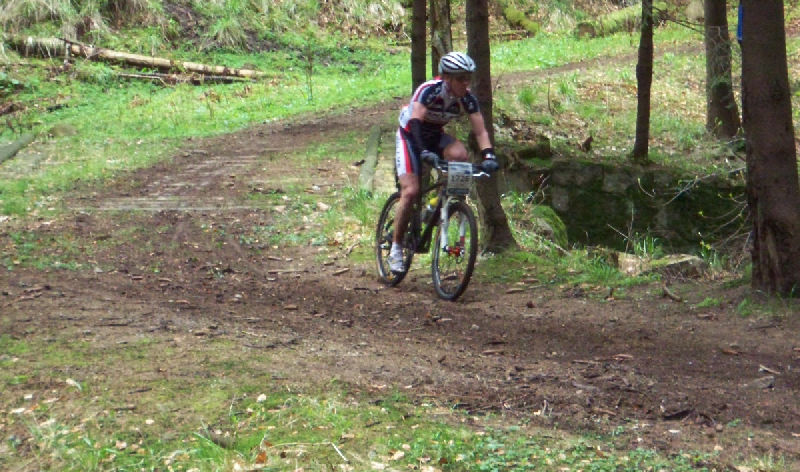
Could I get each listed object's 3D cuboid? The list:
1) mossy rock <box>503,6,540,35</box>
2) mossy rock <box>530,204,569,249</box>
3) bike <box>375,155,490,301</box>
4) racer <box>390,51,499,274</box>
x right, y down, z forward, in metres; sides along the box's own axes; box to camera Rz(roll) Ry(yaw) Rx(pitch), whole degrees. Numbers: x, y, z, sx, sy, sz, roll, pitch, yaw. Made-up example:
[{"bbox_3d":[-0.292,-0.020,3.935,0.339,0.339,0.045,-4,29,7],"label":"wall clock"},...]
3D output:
[{"bbox_3d":[1.800,-3.190,40.000,0.560,0.420,0.450,0,4,0],"label":"mossy rock"},{"bbox_3d":[1.200,-0.075,21.700,0.330,0.360,0.340,0,4,0],"label":"mossy rock"},{"bbox_3d":[0.185,-0.100,18.600,0.620,1.000,1.730,2,3,-23],"label":"bike"},{"bbox_3d":[0.265,-0.500,18.550,0.640,1.540,0.880,1,4,-23],"label":"racer"}]

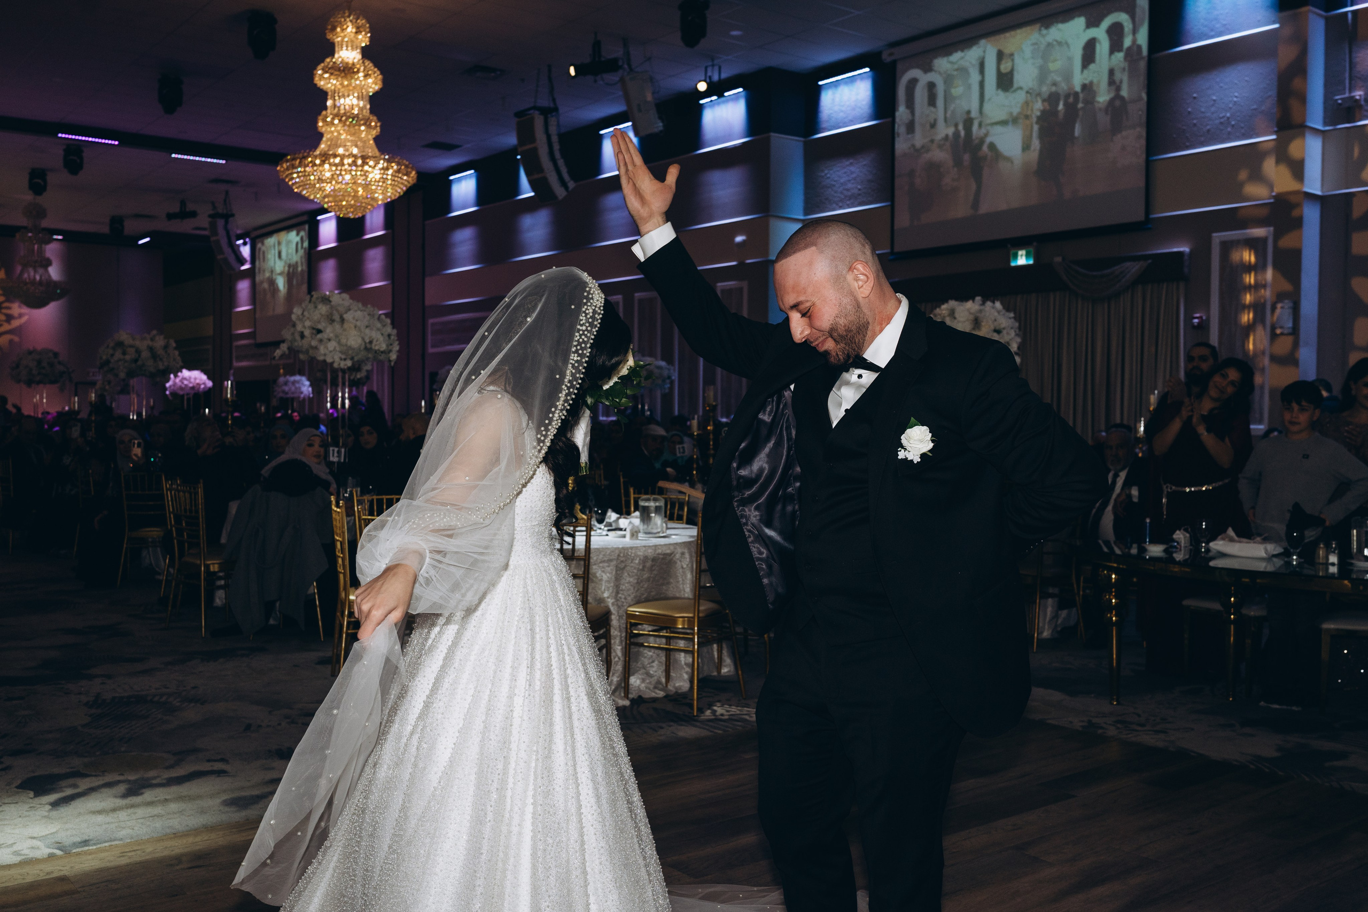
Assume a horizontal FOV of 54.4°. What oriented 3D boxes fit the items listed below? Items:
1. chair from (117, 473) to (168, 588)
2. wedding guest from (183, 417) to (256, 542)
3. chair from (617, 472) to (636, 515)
[{"bbox_3d":[-4.040,0.561,10.150,0.410,0.930,0.480,0,2,6],"label":"chair"},{"bbox_3d":[-2.935,0.405,8.514,0.750,1.300,0.550,0,2,-21],"label":"wedding guest"},{"bbox_3d":[-0.206,0.585,10.098,0.400,0.920,0.450,2,2,33],"label":"chair"}]

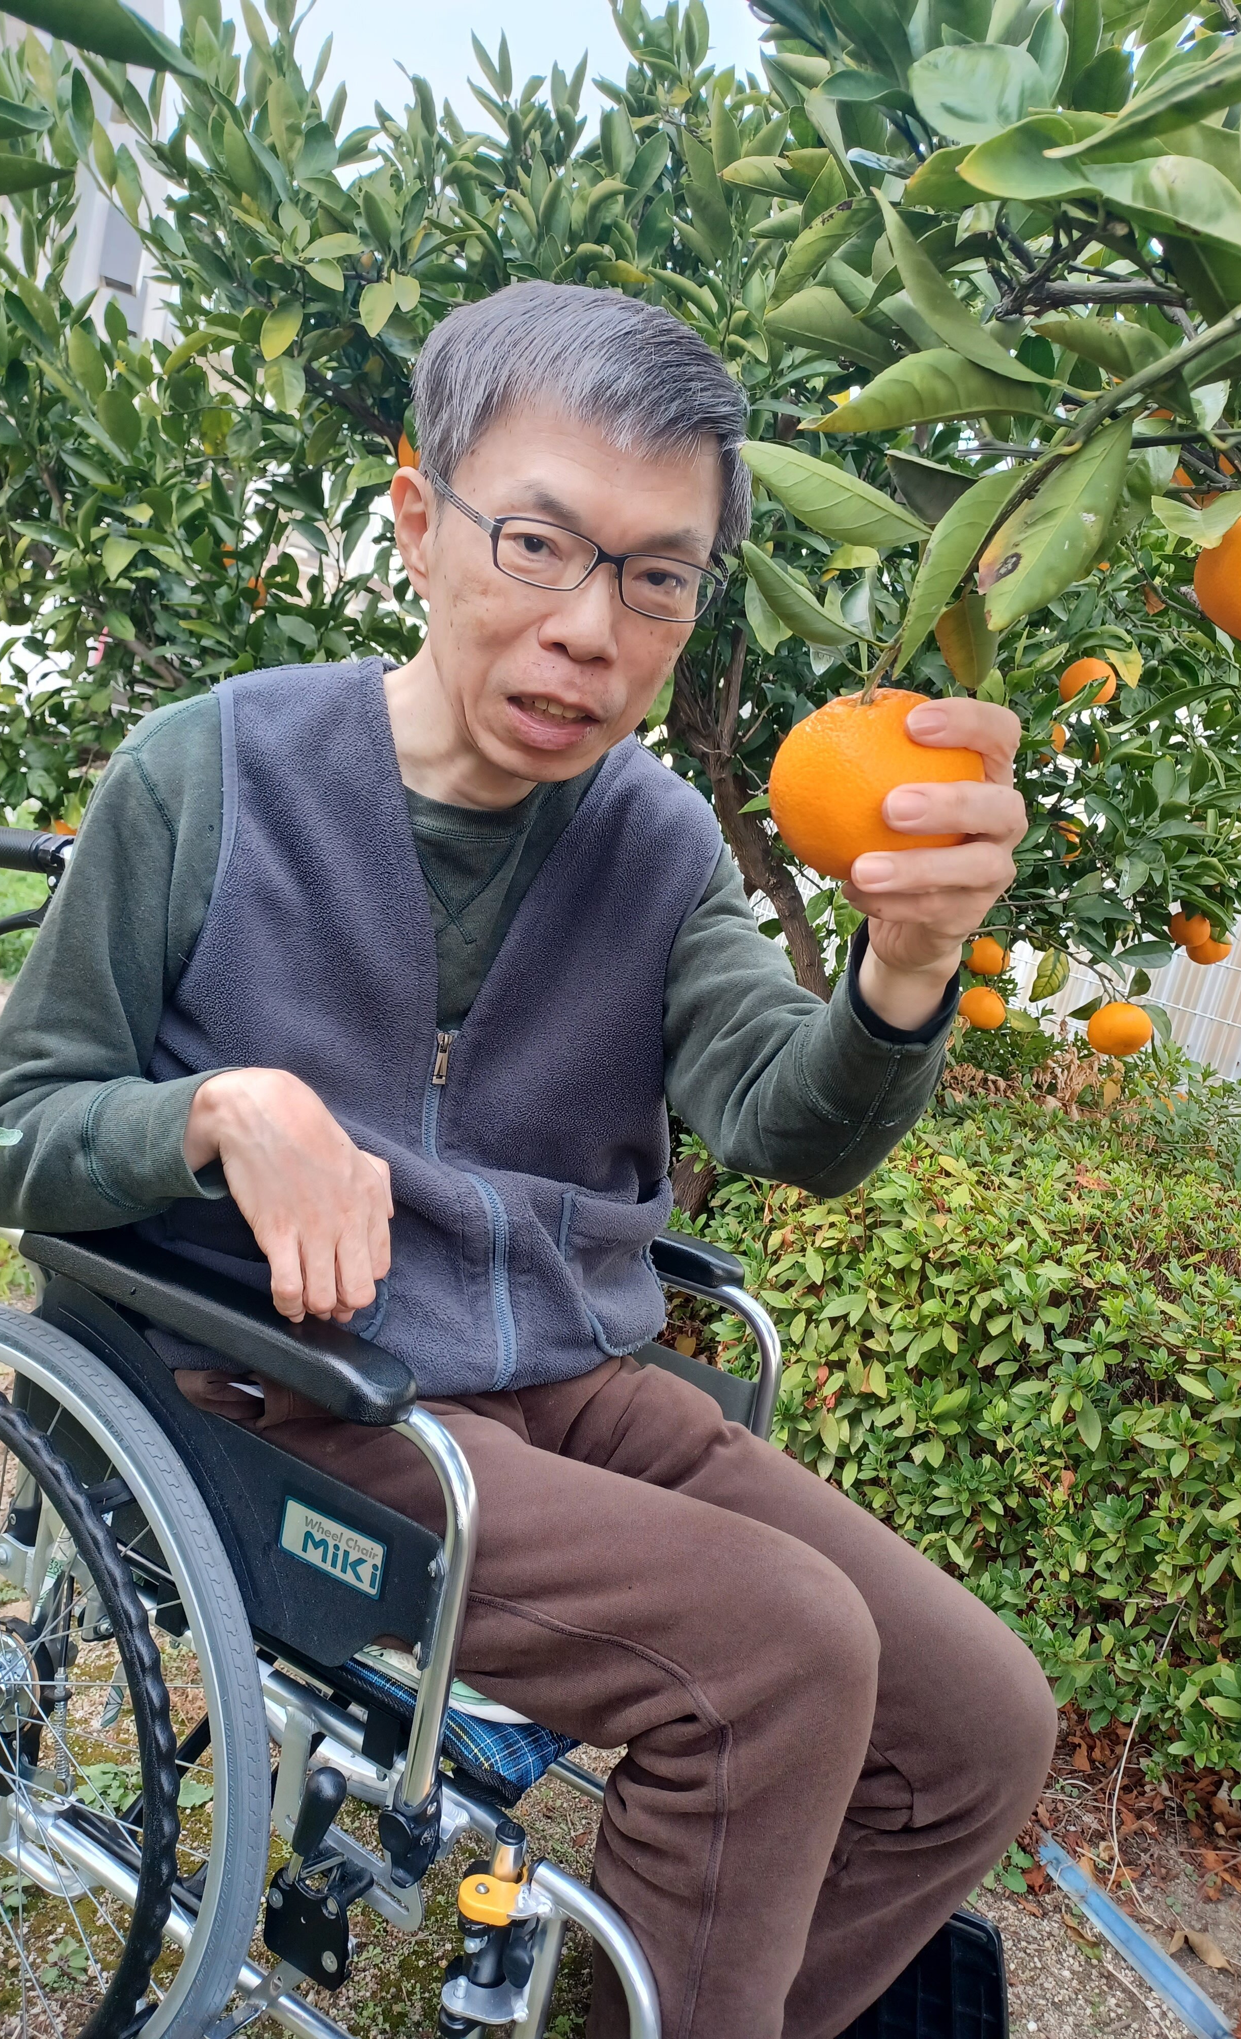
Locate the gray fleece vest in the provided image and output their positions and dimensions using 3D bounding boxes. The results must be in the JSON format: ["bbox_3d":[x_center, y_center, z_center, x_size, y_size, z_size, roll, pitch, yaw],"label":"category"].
[{"bbox_3d":[-0.126,0.001,0.960,0.375,0.490,0.260,-4,18,-21],"label":"gray fleece vest"}]

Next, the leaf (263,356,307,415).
[{"bbox_3d":[-0.389,-0.731,1.700,0.046,0.066,0.026,13,11,0],"label":"leaf"}]

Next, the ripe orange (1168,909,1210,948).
[{"bbox_3d":[0.967,-0.155,2.500,0.070,0.062,0.070,13,11,0],"label":"ripe orange"}]

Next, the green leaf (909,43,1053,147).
[{"bbox_3d":[0.140,-0.358,0.570,0.054,0.038,0.027,3,12,-1],"label":"green leaf"}]

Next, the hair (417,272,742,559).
[{"bbox_3d":[-0.028,-0.312,0.790,0.180,0.165,0.195,7,23,-26],"label":"hair"}]

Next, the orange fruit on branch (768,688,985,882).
[{"bbox_3d":[0.093,-0.085,0.535,0.077,0.067,0.077,8,14,0],"label":"orange fruit on branch"}]

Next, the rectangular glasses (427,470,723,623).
[{"bbox_3d":[-0.030,-0.262,0.810,0.142,0.047,0.135,7,27,-26],"label":"rectangular glasses"}]

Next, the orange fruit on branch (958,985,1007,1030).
[{"bbox_3d":[0.555,-0.018,2.250,0.070,0.064,0.070,13,11,0],"label":"orange fruit on branch"}]

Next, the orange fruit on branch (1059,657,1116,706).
[{"bbox_3d":[0.533,-0.384,1.680,0.066,0.058,0.066,13,14,15],"label":"orange fruit on branch"}]

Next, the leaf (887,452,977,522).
[{"bbox_3d":[0.126,-0.208,0.580,0.062,0.042,0.035,13,11,0],"label":"leaf"}]

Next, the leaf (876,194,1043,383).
[{"bbox_3d":[0.115,-0.248,0.500,0.085,0.026,0.030,49,-4,0],"label":"leaf"}]

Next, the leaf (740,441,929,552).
[{"bbox_3d":[0.073,-0.178,0.500,0.072,0.028,0.025,27,15,3],"label":"leaf"}]

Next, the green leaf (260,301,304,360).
[{"bbox_3d":[-0.369,-0.749,1.600,0.042,0.070,0.022,24,6,-13],"label":"green leaf"}]

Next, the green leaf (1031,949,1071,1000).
[{"bbox_3d":[0.438,-0.047,1.500,0.036,0.056,0.022,26,6,8],"label":"green leaf"}]

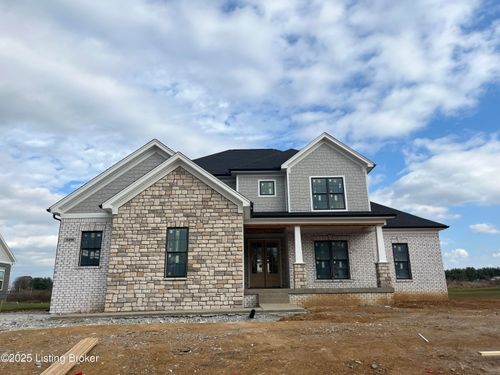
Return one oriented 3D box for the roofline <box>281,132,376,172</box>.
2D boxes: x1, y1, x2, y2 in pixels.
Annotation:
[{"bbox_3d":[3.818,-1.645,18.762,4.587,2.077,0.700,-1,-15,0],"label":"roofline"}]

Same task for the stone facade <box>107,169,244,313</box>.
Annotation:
[{"bbox_3d":[-2.507,1.718,13.319,4.625,5.007,0.500,-1,-15,0],"label":"stone facade"}]

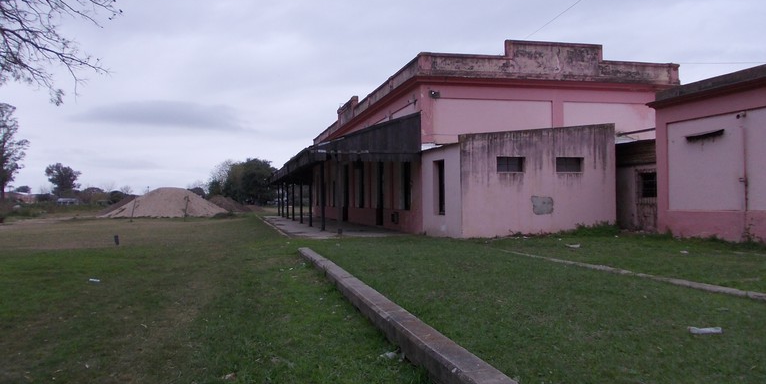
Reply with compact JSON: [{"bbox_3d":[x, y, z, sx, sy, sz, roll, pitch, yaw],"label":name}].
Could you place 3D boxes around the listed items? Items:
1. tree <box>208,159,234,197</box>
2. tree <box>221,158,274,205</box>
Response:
[{"bbox_3d":[-38.158,-2.341,145.000,6.321,10.534,6.321,-1,-1,-15],"label":"tree"},{"bbox_3d":[-30.287,-2.260,140.000,12.883,11.075,12.883,-1,-1,-12],"label":"tree"}]

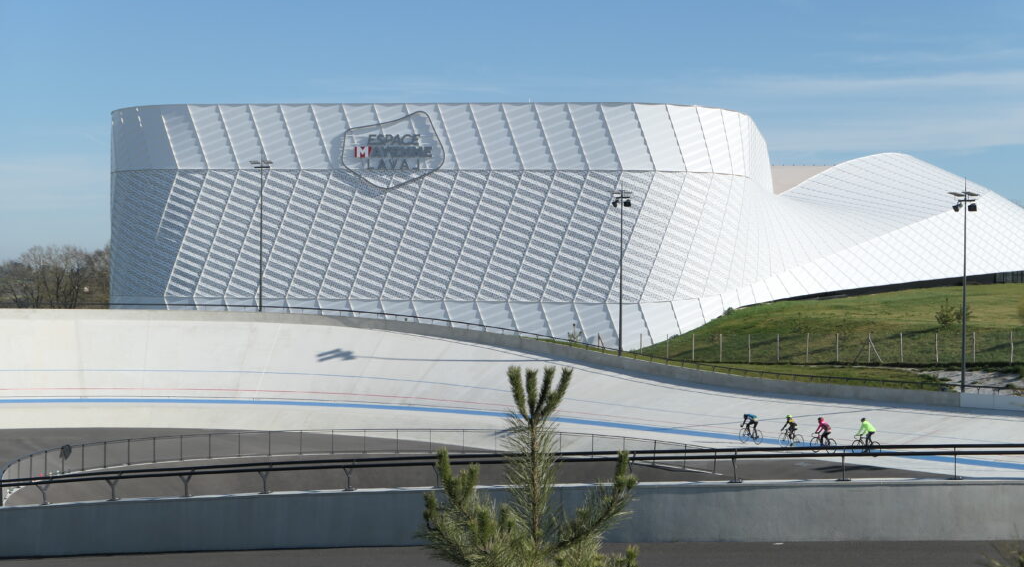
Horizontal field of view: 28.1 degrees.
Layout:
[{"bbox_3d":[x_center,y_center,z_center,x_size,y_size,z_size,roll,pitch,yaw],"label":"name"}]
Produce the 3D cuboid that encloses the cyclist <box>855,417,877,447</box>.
[{"bbox_3d":[15.647,6.696,90.400,0.500,1.500,0.850,0,1,-43],"label":"cyclist"}]

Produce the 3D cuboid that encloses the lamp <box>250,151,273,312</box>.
[{"bbox_3d":[-15.117,-3.048,123.600,1.400,10.000,0.800,1,1,7],"label":"lamp"}]

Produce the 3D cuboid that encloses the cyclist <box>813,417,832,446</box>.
[{"bbox_3d":[13.873,6.709,91.300,0.500,1.500,0.800,0,1,-43],"label":"cyclist"}]

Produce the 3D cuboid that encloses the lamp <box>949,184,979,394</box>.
[{"bbox_3d":[21.551,0.190,97.500,0.900,10.200,1.400,0,1,-43],"label":"lamp"}]

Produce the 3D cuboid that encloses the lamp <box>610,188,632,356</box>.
[{"bbox_3d":[6.100,-0.641,114.200,1.400,9.700,0.800,2,1,42],"label":"lamp"}]

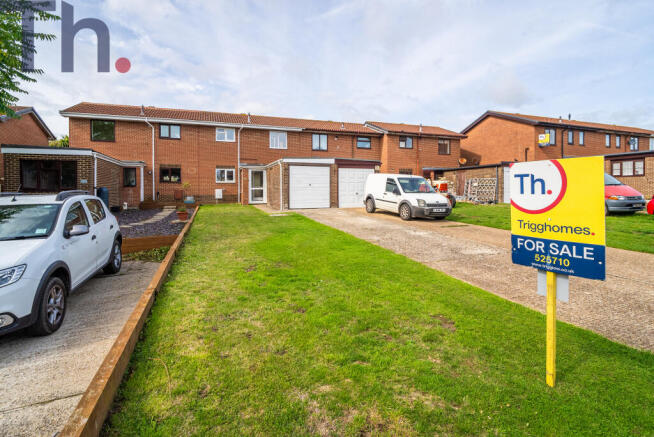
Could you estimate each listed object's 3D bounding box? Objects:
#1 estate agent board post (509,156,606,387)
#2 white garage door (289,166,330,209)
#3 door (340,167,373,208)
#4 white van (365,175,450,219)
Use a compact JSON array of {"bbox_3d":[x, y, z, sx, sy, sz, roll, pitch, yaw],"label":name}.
[{"bbox_3d":[1.695,0.414,2.190,0.080,1.710,0.590,-3,4,-36],"label":"estate agent board post"},{"bbox_3d":[-0.858,-1.585,14.965,2.170,2.120,0.100,-1,4,-19],"label":"white garage door"},{"bbox_3d":[1.627,-1.624,15.844,2.150,2.080,0.100,-1,4,-19],"label":"door"},{"bbox_3d":[3.300,-0.977,12.460,1.800,1.820,4.280,-1,4,-20],"label":"white van"}]

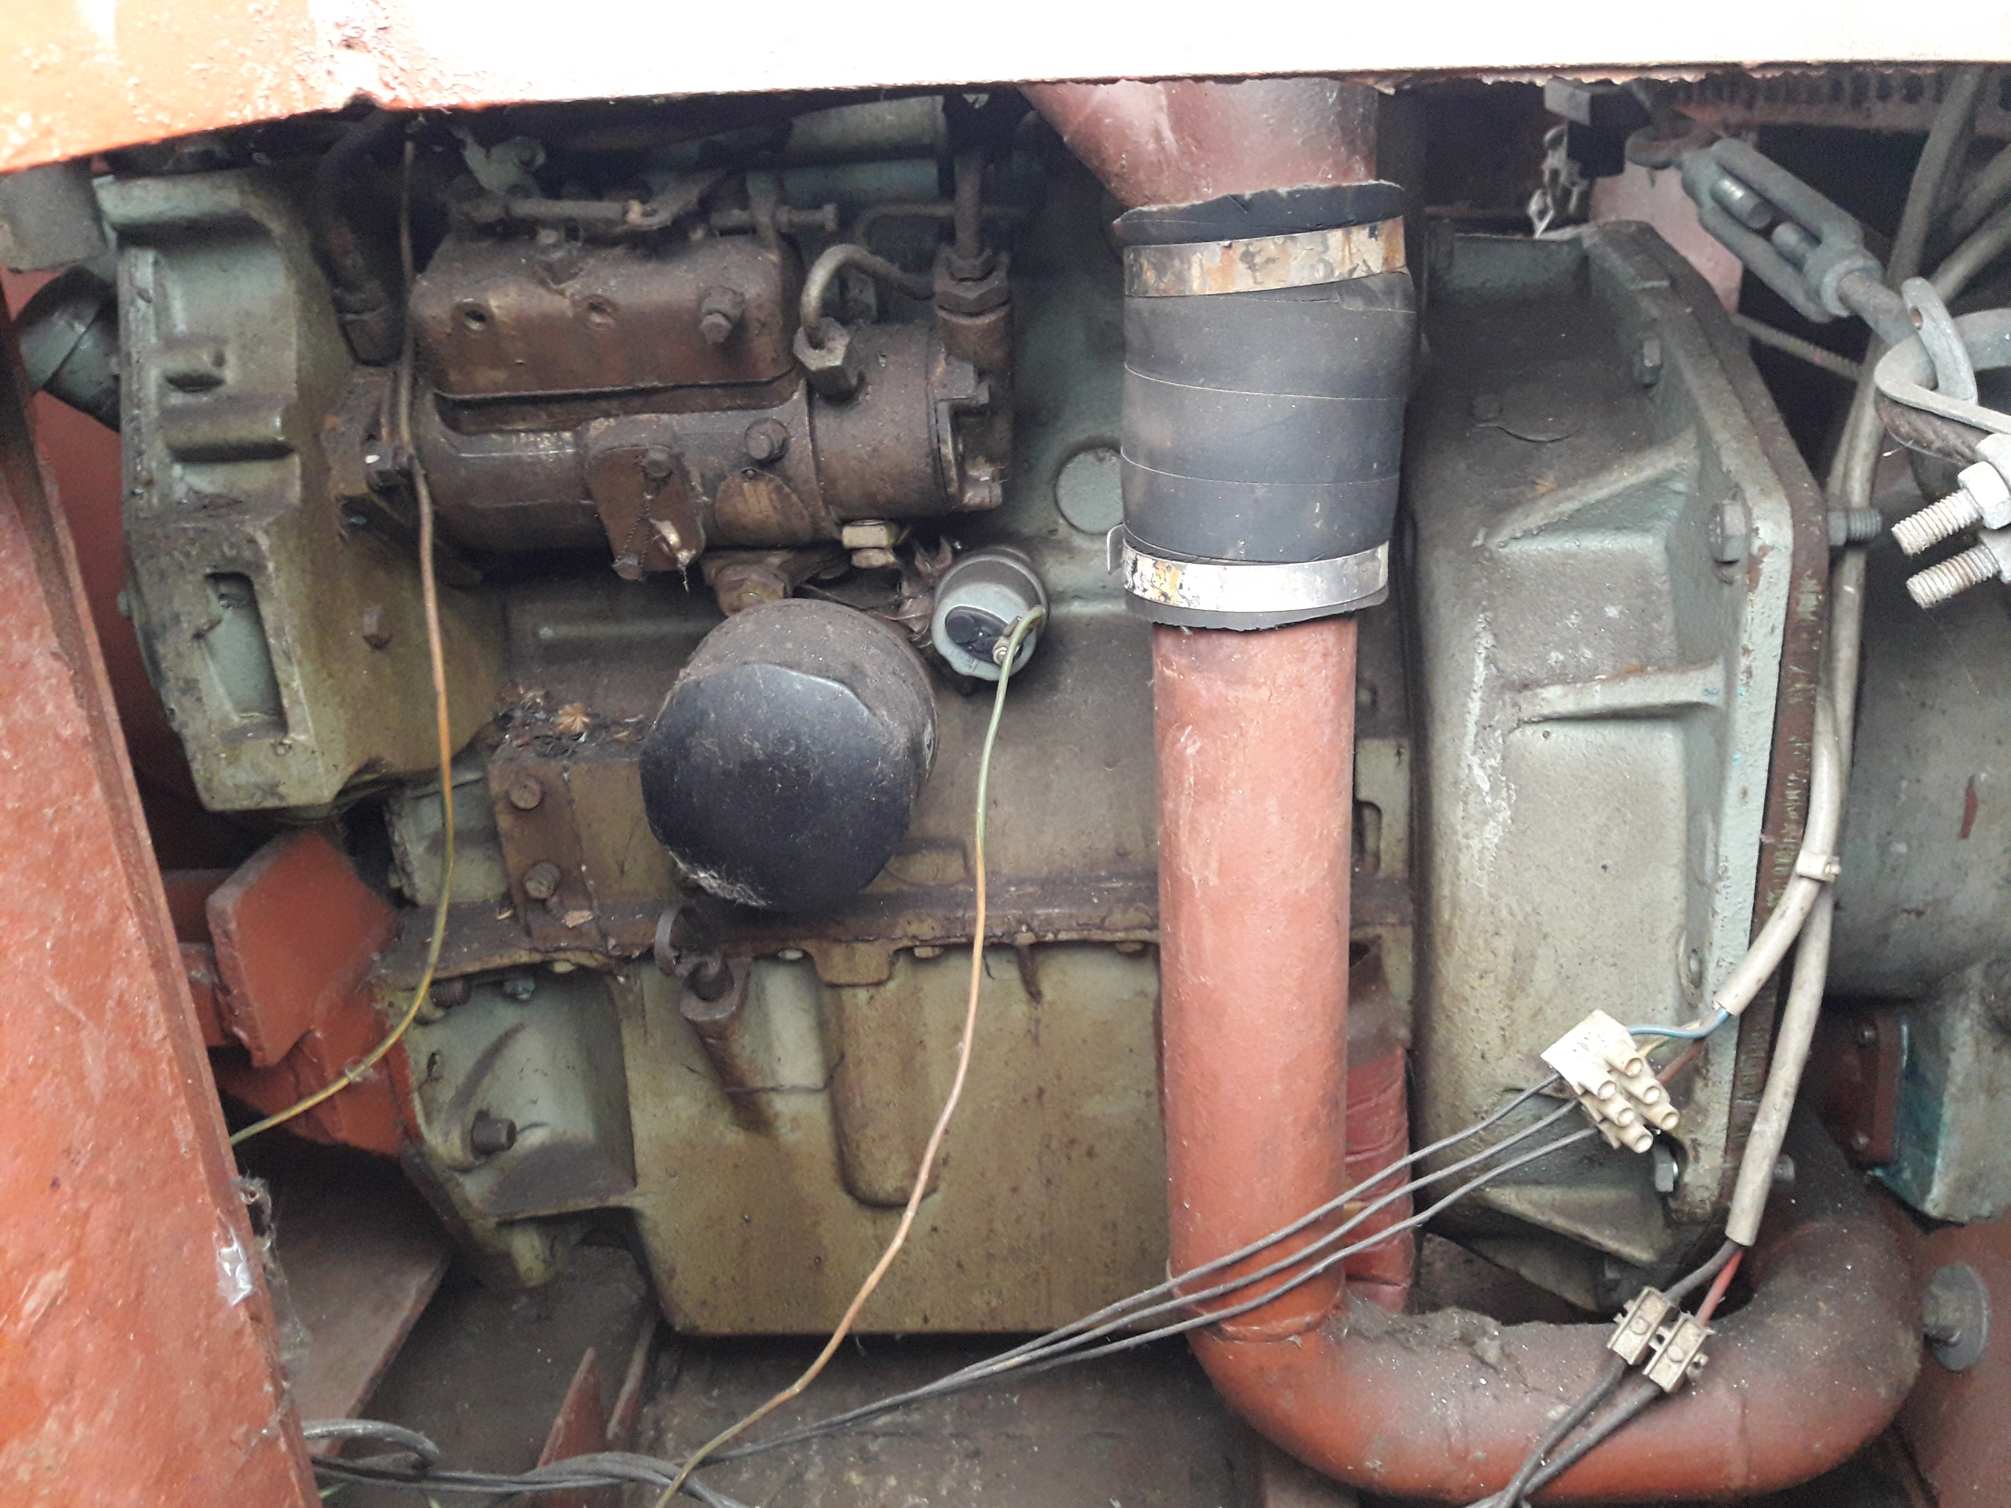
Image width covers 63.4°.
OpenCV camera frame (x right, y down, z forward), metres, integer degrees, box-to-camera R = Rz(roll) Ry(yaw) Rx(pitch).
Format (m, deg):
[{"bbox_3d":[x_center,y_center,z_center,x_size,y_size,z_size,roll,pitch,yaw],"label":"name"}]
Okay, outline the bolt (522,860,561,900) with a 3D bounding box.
[{"bbox_3d":[-0.191,0.052,0.670,0.014,0.014,0.011,-1,21,4],"label":"bolt"}]

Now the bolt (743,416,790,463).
[{"bbox_3d":[-0.082,-0.108,0.560,0.014,0.014,0.011,2,34,9],"label":"bolt"}]

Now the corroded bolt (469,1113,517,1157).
[{"bbox_3d":[-0.226,0.168,0.715,0.020,0.016,0.016,-1,21,4],"label":"corroded bolt"}]

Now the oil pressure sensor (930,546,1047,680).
[{"bbox_3d":[-0.006,-0.052,0.605,0.042,0.042,0.050,-1,21,4],"label":"oil pressure sensor"}]

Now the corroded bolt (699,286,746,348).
[{"bbox_3d":[-0.094,-0.145,0.540,0.015,0.015,0.020,-2,38,4],"label":"corroded bolt"}]

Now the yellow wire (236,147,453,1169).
[{"bbox_3d":[-0.258,-0.019,0.603,0.149,0.386,0.050,-1,21,4],"label":"yellow wire"}]

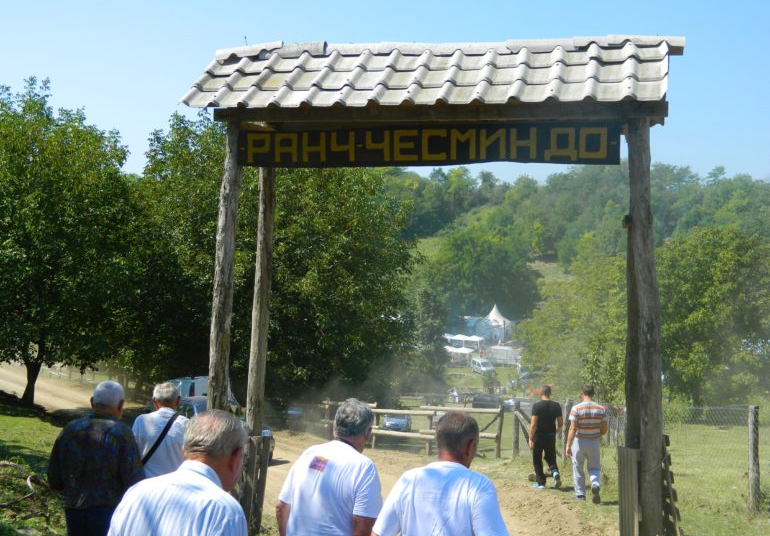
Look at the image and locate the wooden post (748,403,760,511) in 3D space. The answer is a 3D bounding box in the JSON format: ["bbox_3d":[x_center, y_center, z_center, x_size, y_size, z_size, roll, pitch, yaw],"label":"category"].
[{"bbox_3d":[5.103,2.638,12.600,0.150,1.470,0.150,2,-6,0],"label":"wooden post"}]

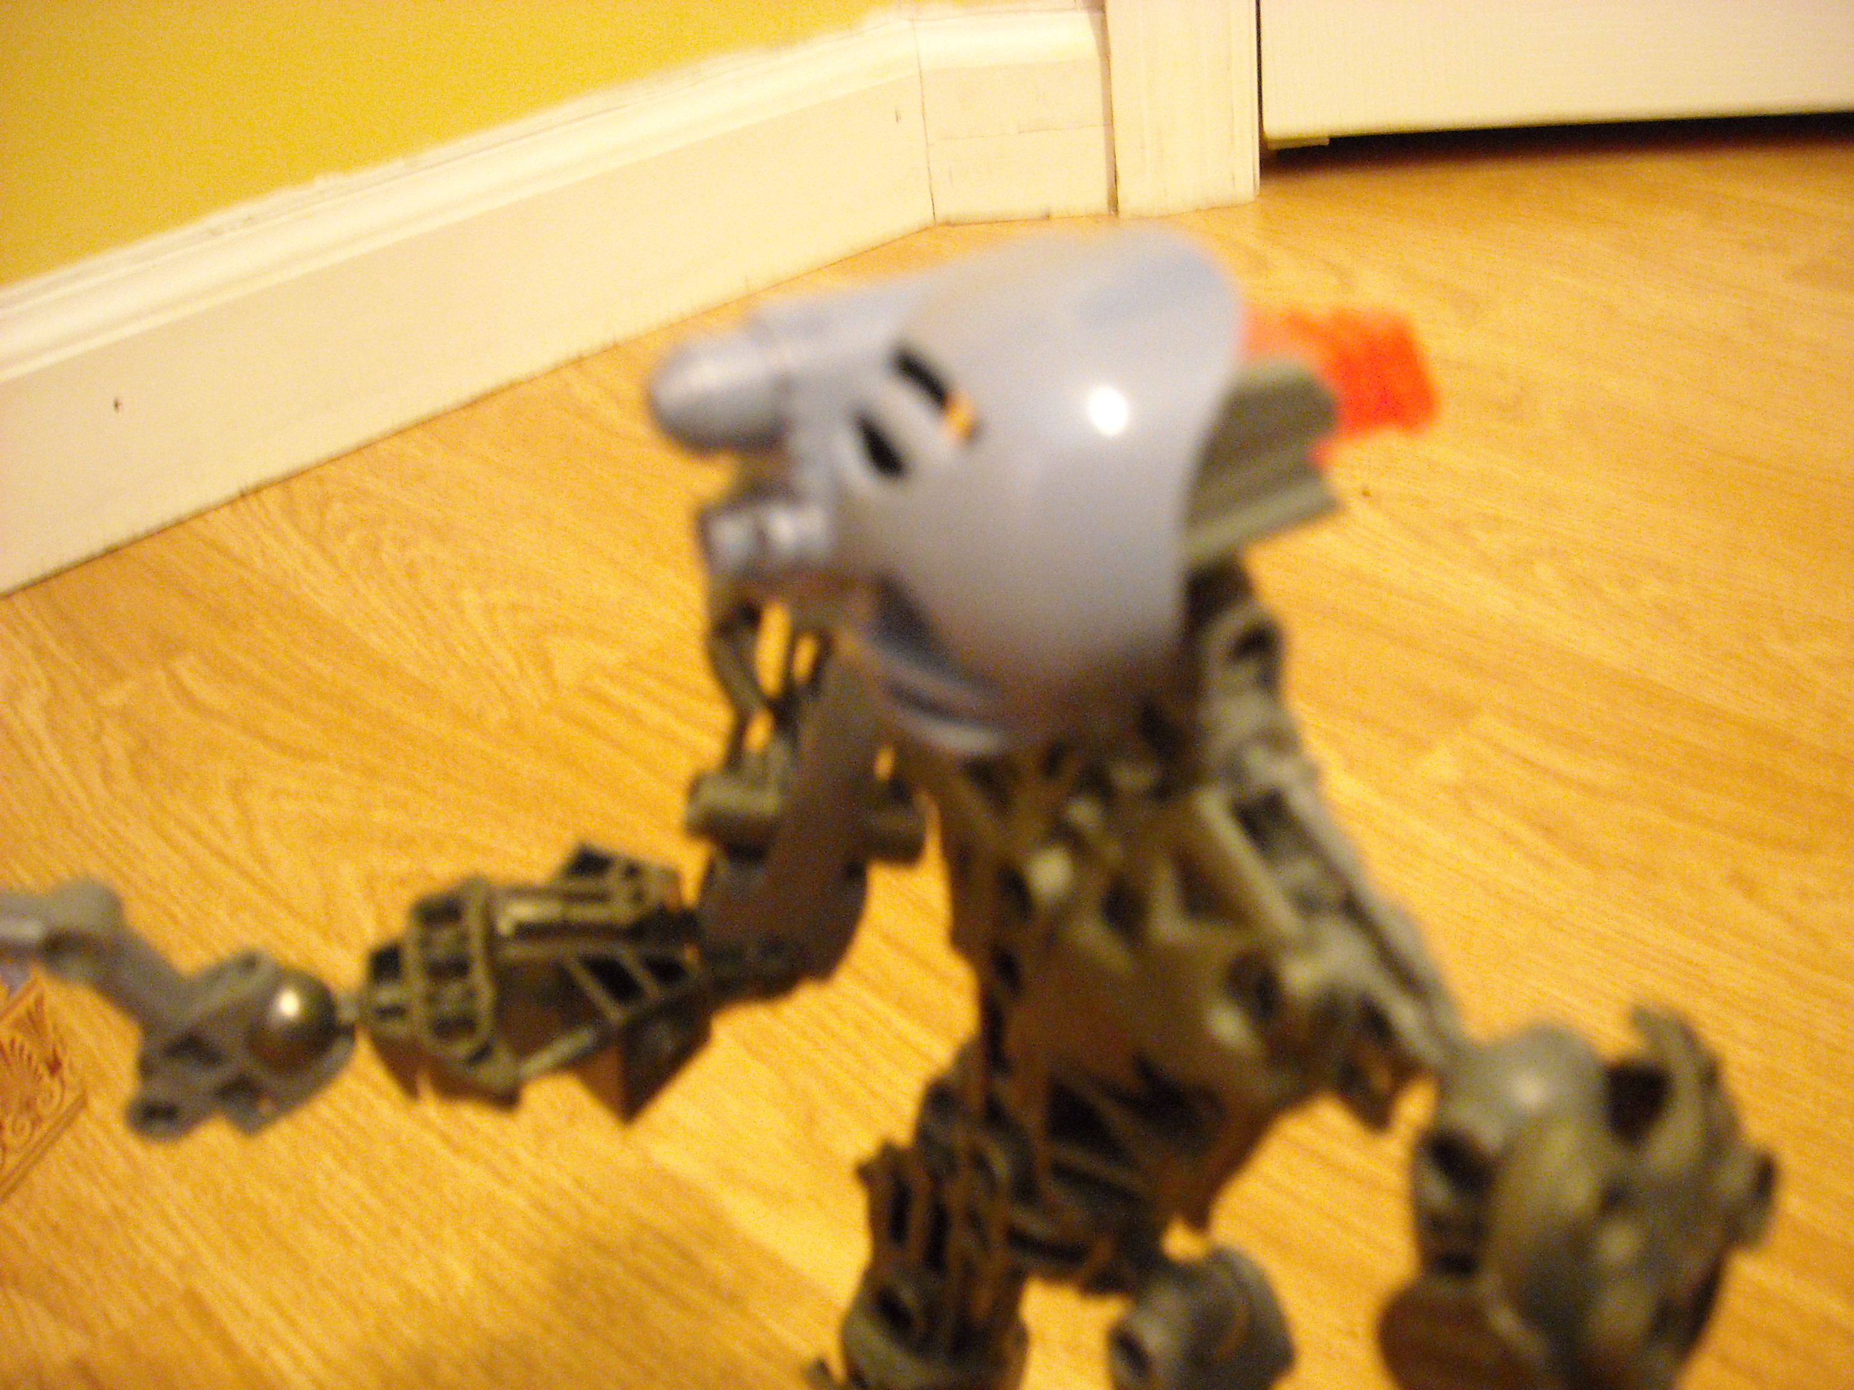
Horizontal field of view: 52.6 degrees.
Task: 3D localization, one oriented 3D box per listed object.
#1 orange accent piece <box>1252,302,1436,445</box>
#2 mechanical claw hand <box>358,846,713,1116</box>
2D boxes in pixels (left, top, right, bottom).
[{"bbox_3d":[0.039,-0.031,0.182,0.019,0.011,0.013,-21,34,-21],"label":"orange accent piece"},{"bbox_3d":[-0.041,0.030,0.197,0.035,0.020,0.021,-7,31,0],"label":"mechanical claw hand"}]

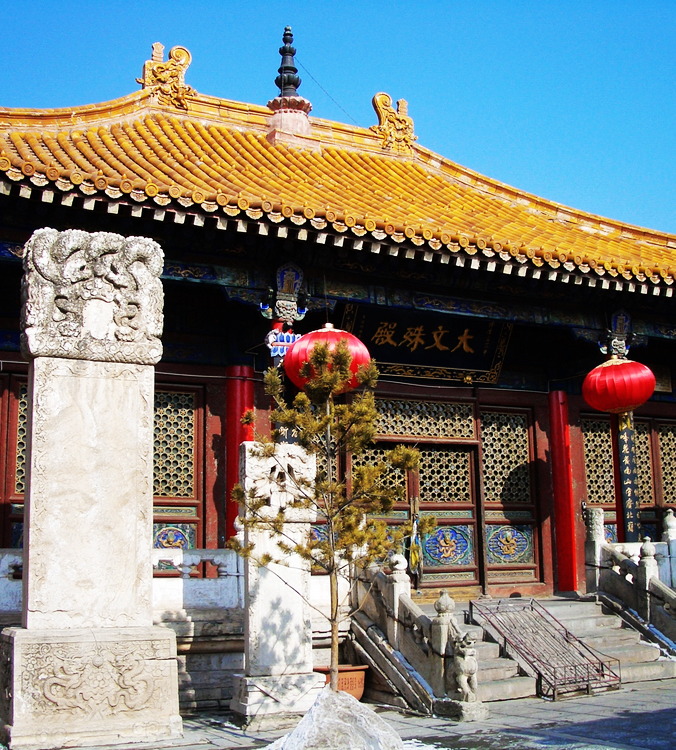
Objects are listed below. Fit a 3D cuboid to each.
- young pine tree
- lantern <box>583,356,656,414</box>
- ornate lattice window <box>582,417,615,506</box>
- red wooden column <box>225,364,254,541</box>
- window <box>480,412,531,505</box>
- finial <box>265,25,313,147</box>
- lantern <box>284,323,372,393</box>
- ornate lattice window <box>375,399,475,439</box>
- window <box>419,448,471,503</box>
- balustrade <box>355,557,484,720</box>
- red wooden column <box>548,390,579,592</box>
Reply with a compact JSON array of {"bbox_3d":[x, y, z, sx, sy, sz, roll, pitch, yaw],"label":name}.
[{"bbox_3d":[-0.062,1.046,7.425,1.400,2.600,1.400,-1,-11,0],"label":"young pine tree"},{"bbox_3d":[3.993,0.157,14.394,1.017,0.803,1.017,4,-13,-26],"label":"lantern"},{"bbox_3d":[4.243,1.415,16.394,0.611,1.374,0.080,4,-13,-26],"label":"ornate lattice window"},{"bbox_3d":[-1.323,1.476,13.601,0.370,3.237,0.370,-1,-11,0],"label":"red wooden column"},{"bbox_3d":[2.659,1.298,15.948,0.887,1.417,0.080,4,-13,-26],"label":"window"},{"bbox_3d":[-1.029,-5.984,20.827,0.970,2.750,0.970,-1,-11,0],"label":"finial"},{"bbox_3d":[-0.114,-0.208,12.640,1.080,0.870,1.080,-1,-11,0],"label":"lantern"},{"bbox_3d":[1.219,0.666,15.331,2.061,0.546,0.080,4,-13,-26],"label":"ornate lattice window"},{"bbox_3d":[1.616,1.521,15.053,0.892,0.766,0.080,4,-13,-26],"label":"window"},{"bbox_3d":[0.869,2.888,11.429,0.380,1.801,2.119,4,-13,-26],"label":"balustrade"},{"bbox_3d":[3.571,1.838,15.965,0.370,3.237,0.370,4,-13,-26],"label":"red wooden column"}]

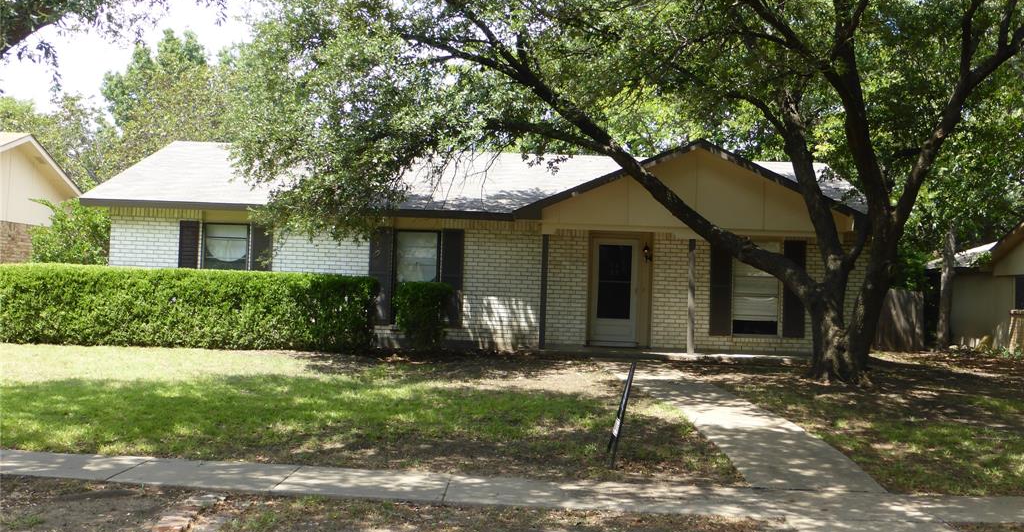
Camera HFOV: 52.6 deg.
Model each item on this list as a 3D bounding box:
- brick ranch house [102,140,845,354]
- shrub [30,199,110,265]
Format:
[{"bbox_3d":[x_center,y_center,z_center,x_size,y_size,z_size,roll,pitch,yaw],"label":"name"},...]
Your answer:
[{"bbox_3d":[-0.409,-0.479,24.268,15.400,4.500,10.300,2,-1,0],"label":"brick ranch house"},{"bbox_3d":[-8.926,0.034,21.413,1.950,2.700,1.900,2,-1,0],"label":"shrub"}]

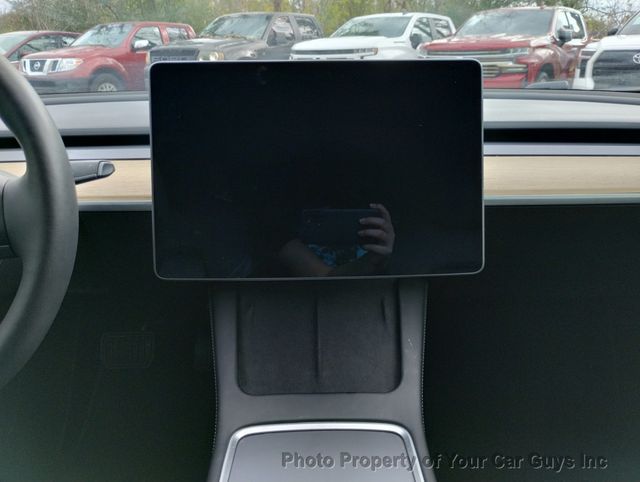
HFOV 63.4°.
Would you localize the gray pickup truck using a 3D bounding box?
[{"bbox_3d":[-1.222,-4.102,11.692,2.020,1.920,5.700,12,24,30],"label":"gray pickup truck"}]

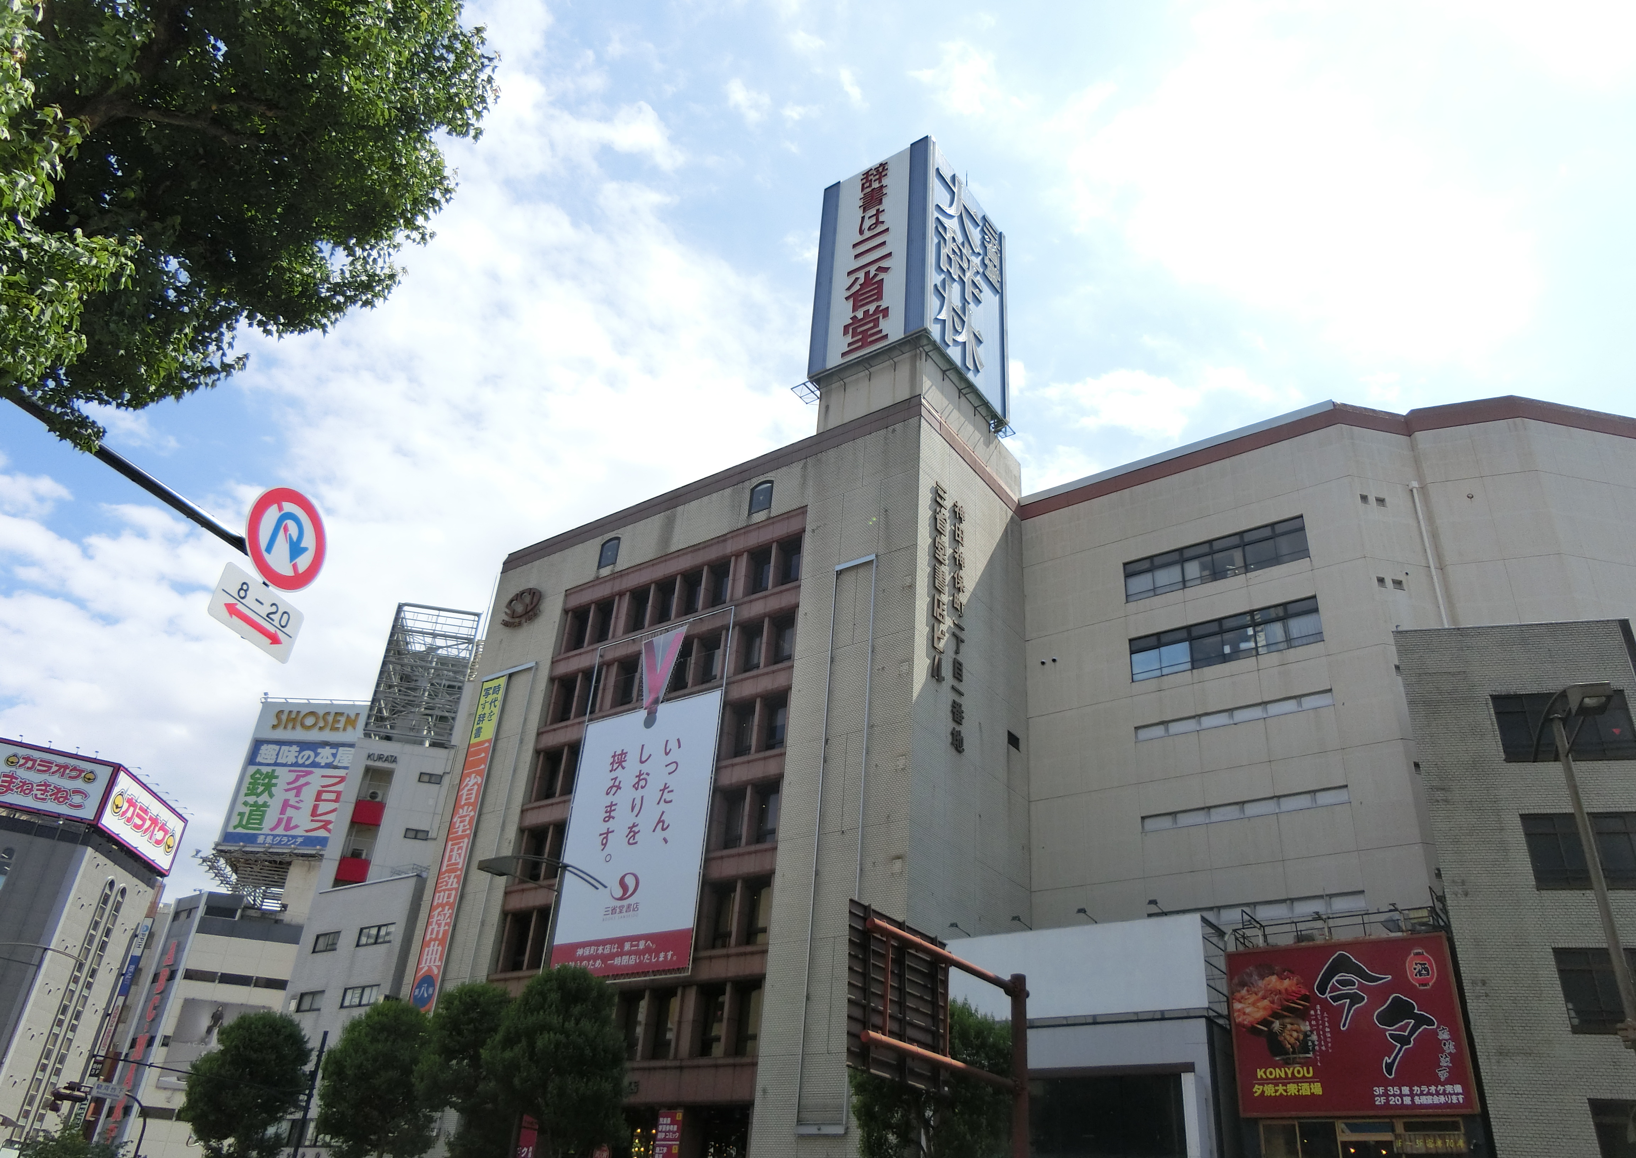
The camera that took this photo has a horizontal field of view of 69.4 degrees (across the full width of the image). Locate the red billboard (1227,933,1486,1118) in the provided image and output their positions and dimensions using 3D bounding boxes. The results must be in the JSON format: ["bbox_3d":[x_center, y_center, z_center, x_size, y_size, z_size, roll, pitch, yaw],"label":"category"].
[{"bbox_3d":[12.760,10.870,28.710,5.350,3.980,0.300,-17,-37,32],"label":"red billboard"}]

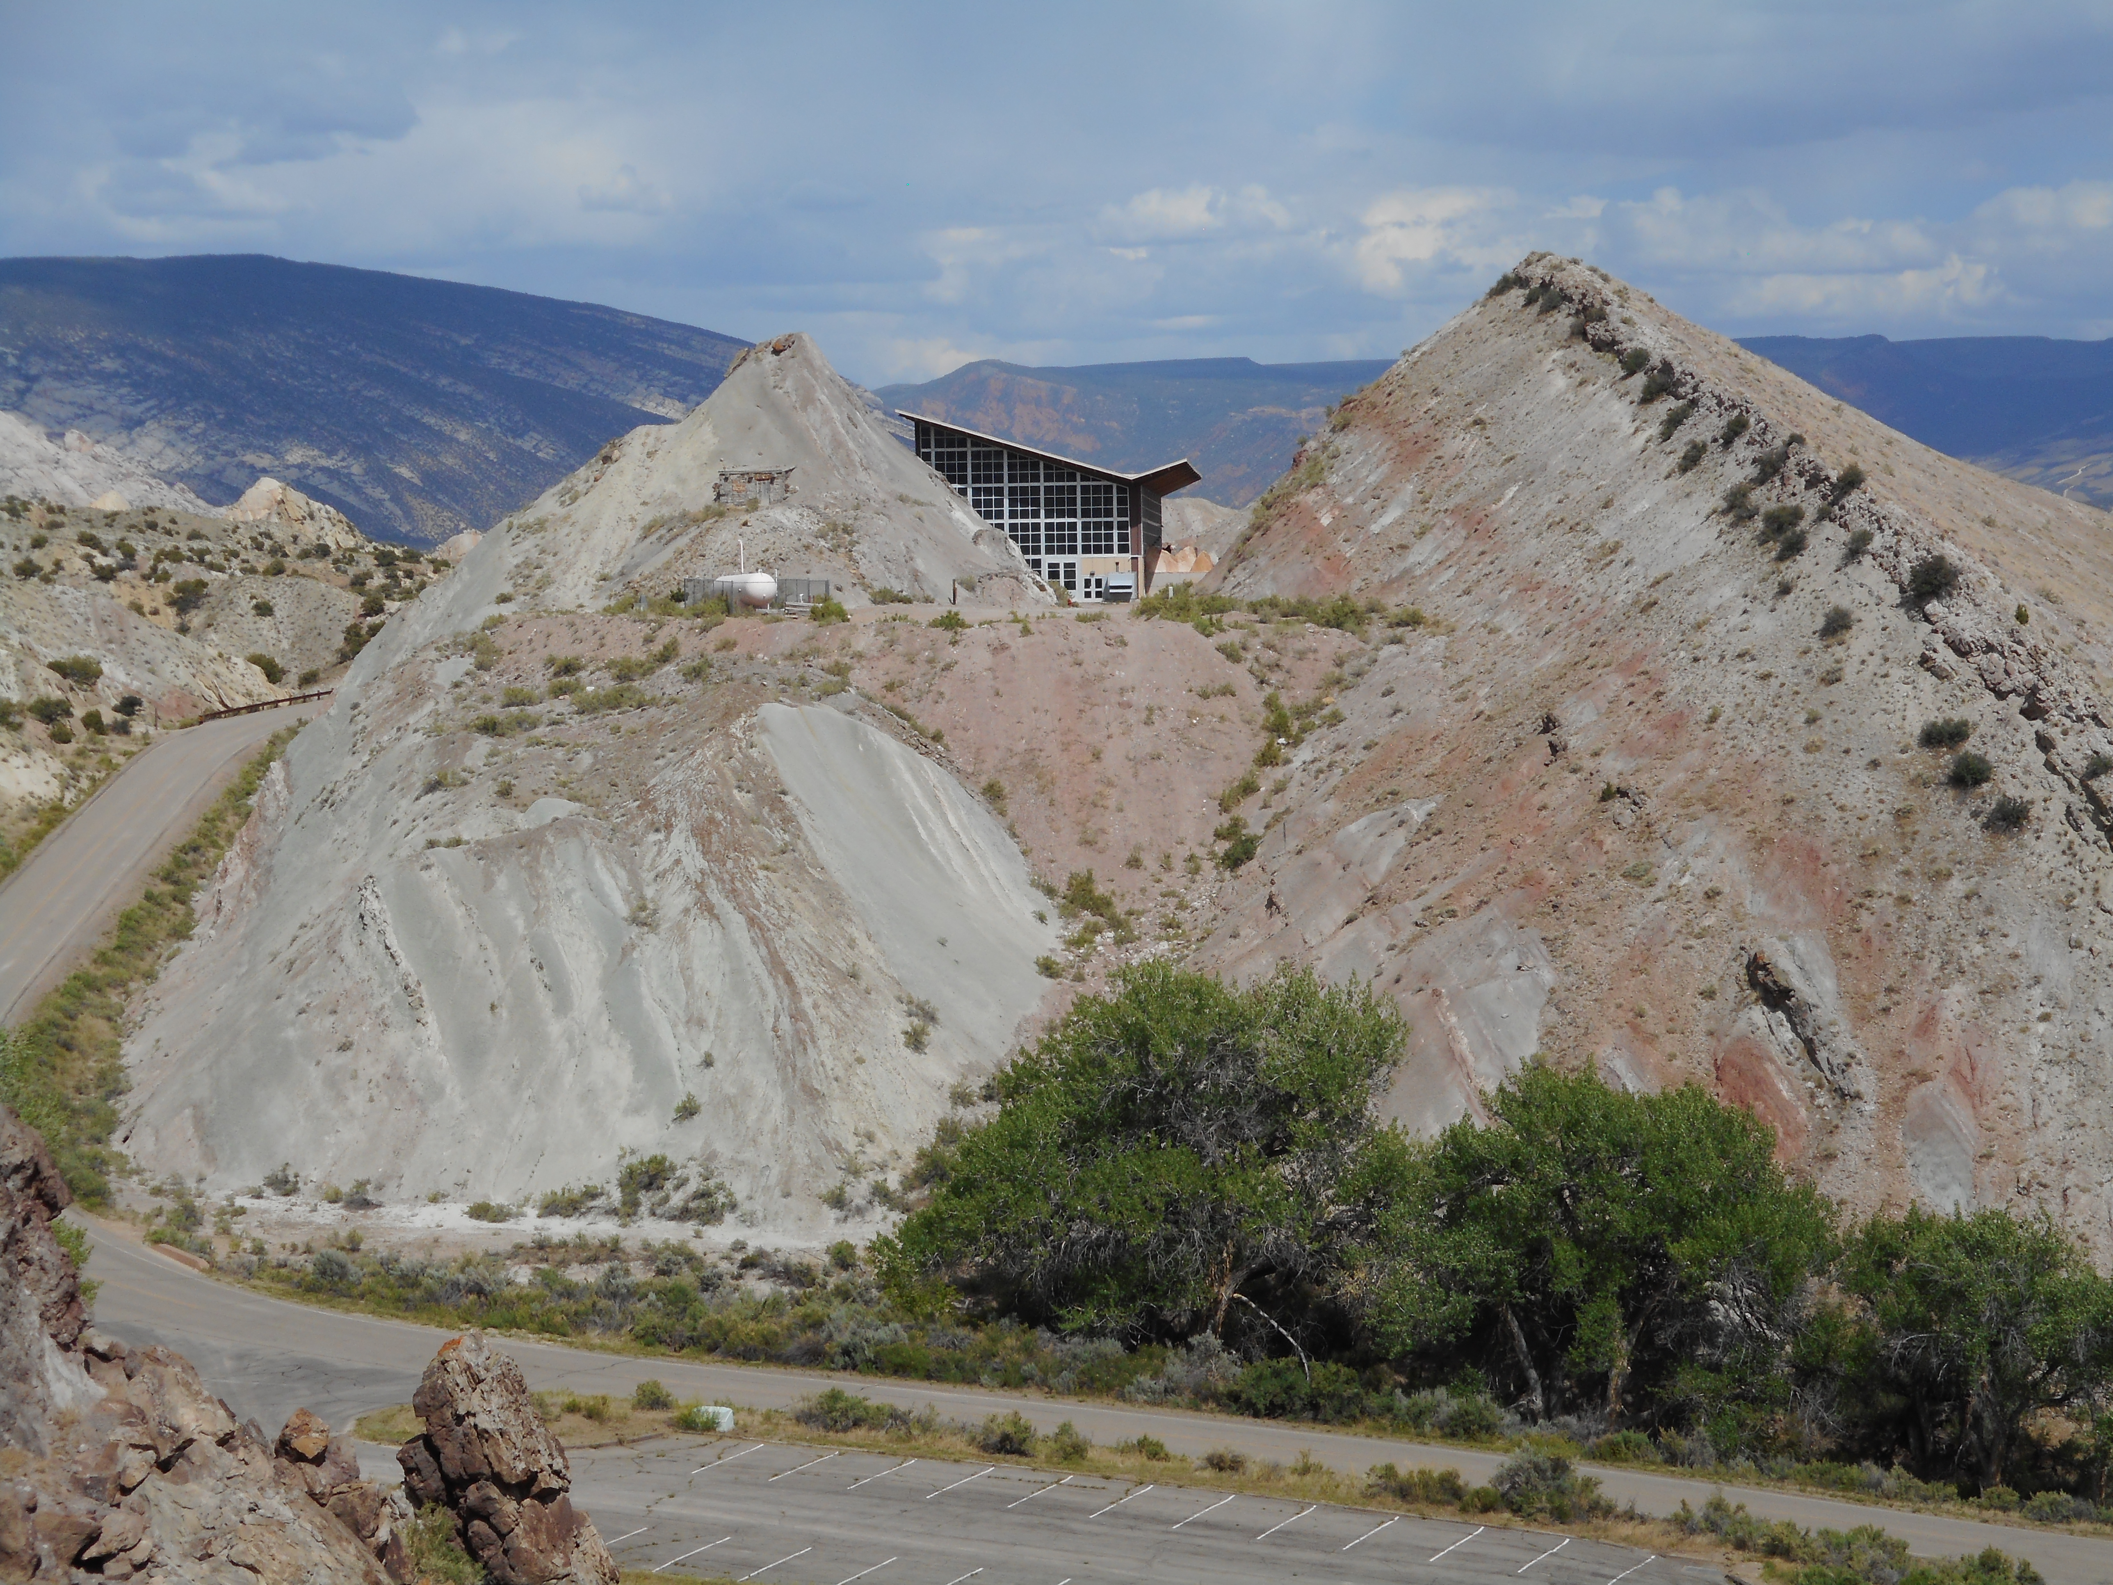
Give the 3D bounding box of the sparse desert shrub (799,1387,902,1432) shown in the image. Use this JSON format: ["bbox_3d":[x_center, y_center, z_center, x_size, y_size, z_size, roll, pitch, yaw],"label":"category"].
[{"bbox_3d":[-7.487,22.490,171.212,3.654,1.423,2.225,-1,2,0],"label":"sparse desert shrub"}]

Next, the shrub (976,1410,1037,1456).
[{"bbox_3d":[-1.767,22.855,167.713,2.136,1.424,1.844,-1,2,0],"label":"shrub"}]

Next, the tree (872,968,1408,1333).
[{"bbox_3d":[3.415,14.613,187.000,20.578,15.290,16.874,-1,2,0],"label":"tree"}]

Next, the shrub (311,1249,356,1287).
[{"bbox_3d":[-31.181,20.502,202.690,1.884,1.482,1.724,-1,2,0],"label":"shrub"}]

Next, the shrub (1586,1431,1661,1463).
[{"bbox_3d":[20.463,23.586,169.370,2.623,1.010,1.998,-1,2,0],"label":"shrub"}]

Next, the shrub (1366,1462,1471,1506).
[{"bbox_3d":[12.424,23.715,161.151,3.439,1.340,2.095,-1,2,0],"label":"shrub"}]

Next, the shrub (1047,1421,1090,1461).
[{"bbox_3d":[0.439,23.010,166.703,1.492,1.334,1.441,-1,2,0],"label":"shrub"}]

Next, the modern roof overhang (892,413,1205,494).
[{"bbox_3d":[0.087,-32.392,448.944,26.300,6.800,46.000,-1,2,3],"label":"modern roof overhang"}]

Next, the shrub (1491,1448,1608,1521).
[{"bbox_3d":[16.829,23.533,159.722,3.903,2.201,2.965,-1,2,0],"label":"shrub"}]

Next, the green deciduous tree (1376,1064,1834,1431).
[{"bbox_3d":[20.670,17.127,177.000,16.764,13.387,14.249,-1,2,0],"label":"green deciduous tree"}]

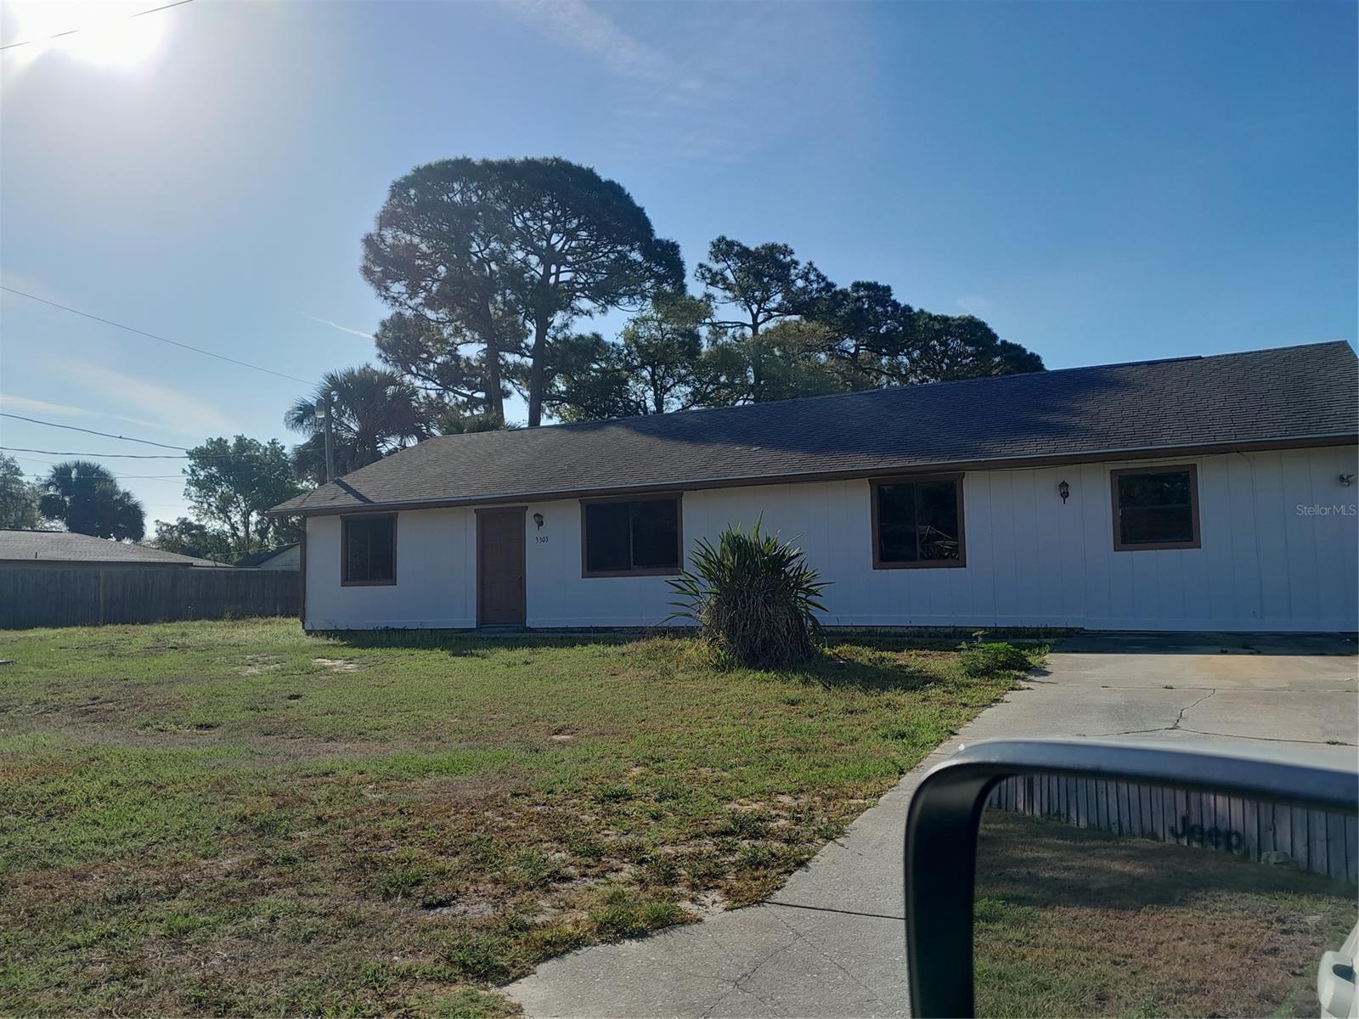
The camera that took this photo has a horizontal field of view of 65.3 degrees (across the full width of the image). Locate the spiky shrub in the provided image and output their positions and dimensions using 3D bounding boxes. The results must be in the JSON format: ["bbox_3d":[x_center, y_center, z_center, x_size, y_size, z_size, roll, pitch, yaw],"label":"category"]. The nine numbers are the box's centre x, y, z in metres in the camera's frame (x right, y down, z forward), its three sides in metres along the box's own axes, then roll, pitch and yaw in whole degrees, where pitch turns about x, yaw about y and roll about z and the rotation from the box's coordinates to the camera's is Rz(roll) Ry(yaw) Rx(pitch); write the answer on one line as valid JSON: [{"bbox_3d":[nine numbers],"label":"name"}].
[{"bbox_3d":[0.847,0.974,12.461,1.820,1.615,1.750,-1,-5,0],"label":"spiky shrub"}]

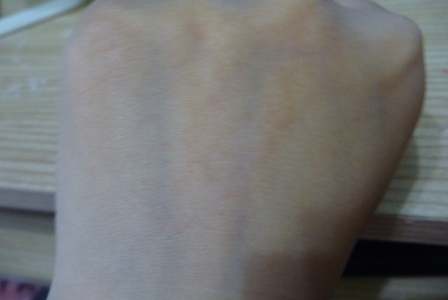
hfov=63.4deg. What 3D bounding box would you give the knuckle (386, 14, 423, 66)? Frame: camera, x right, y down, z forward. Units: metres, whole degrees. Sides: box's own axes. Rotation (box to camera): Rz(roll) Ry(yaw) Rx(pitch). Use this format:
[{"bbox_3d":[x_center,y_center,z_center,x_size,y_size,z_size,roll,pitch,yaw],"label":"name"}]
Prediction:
[{"bbox_3d":[0.046,-0.028,0.093,0.009,0.009,0.011,2,49,-2],"label":"knuckle"}]

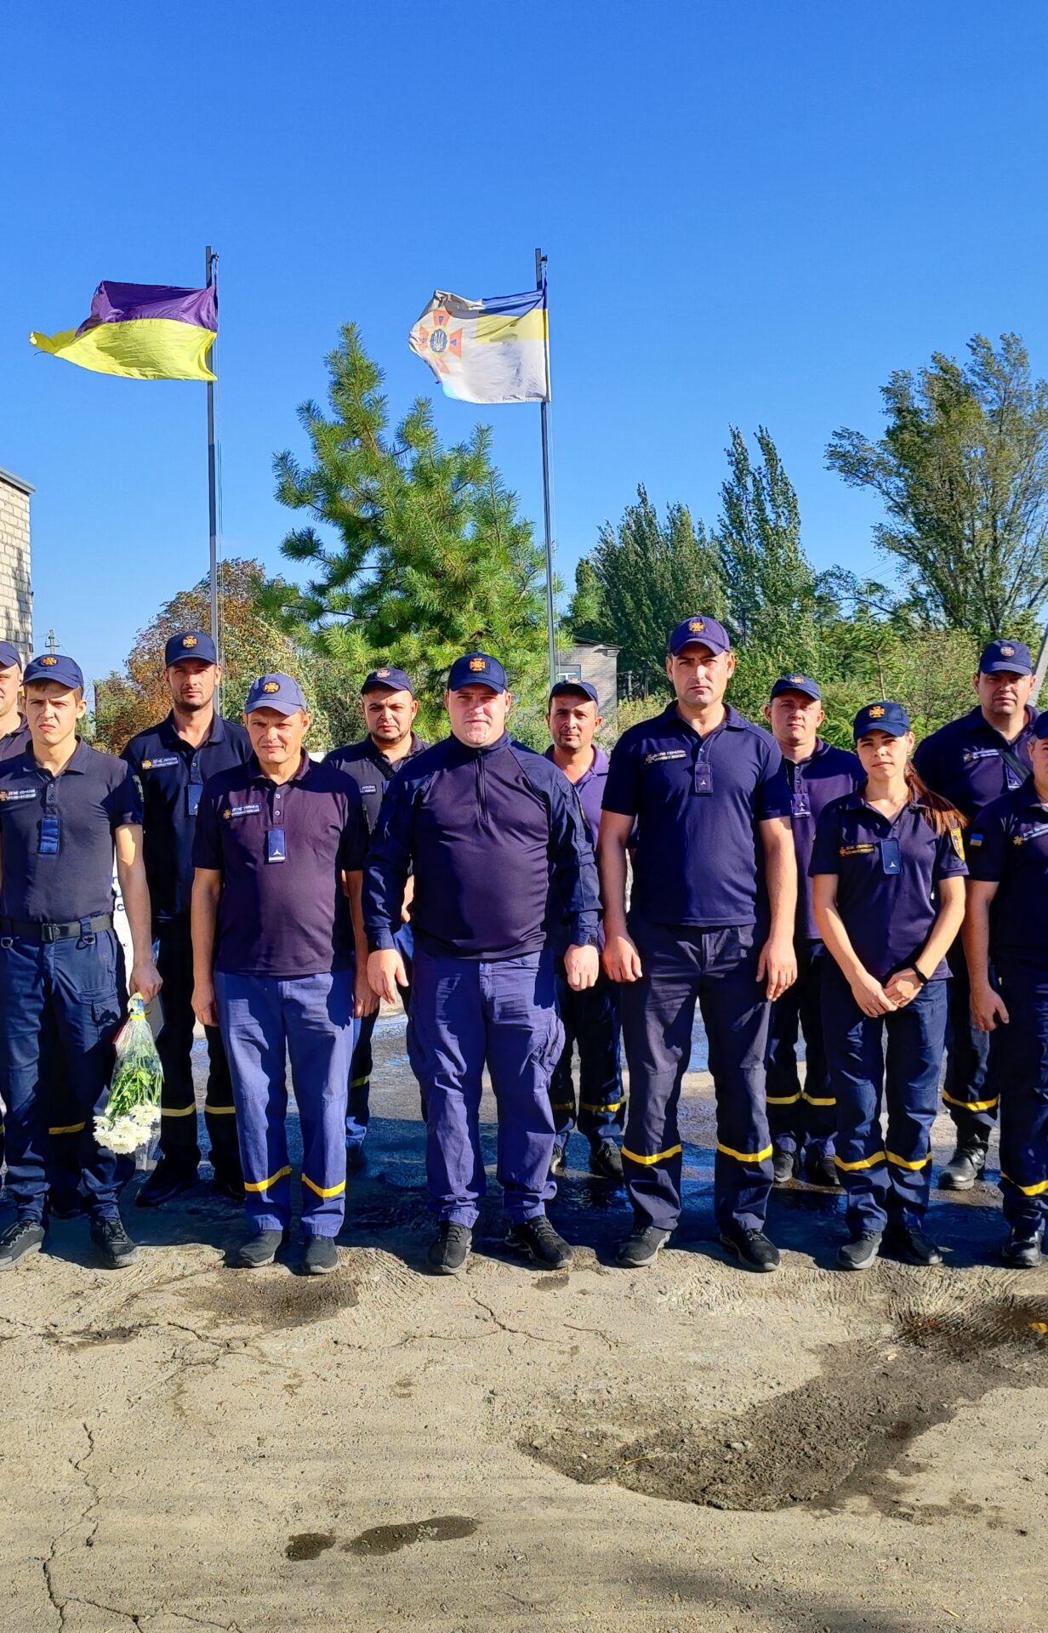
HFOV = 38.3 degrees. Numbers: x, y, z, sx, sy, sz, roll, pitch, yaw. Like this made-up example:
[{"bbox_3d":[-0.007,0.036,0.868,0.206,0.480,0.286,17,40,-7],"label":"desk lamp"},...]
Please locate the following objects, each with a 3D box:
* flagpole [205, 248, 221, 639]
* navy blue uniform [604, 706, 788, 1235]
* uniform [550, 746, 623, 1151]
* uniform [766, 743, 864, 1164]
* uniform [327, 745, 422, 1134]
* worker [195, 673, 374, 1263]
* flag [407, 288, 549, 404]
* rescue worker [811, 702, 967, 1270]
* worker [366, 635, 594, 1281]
[{"bbox_3d":[-2.609,-1.910,12.721,0.090,5.726,0.080,0,3,0],"label":"flagpole"},{"bbox_3d":[0.519,0.470,4.542,0.560,1.607,0.320,0,3,0],"label":"navy blue uniform"},{"bbox_3d":[0.175,0.478,5.449,0.520,1.463,0.300,0,3,0],"label":"uniform"},{"bbox_3d":[0.997,0.490,5.344,0.530,1.502,0.310,0,3,6],"label":"uniform"},{"bbox_3d":[-0.510,0.453,5.553,0.510,1.530,0.320,0,3,0],"label":"uniform"},{"bbox_3d":[-0.740,0.458,4.575,0.530,1.781,0.360,0,3,-3],"label":"worker"},{"bbox_3d":[-0.372,-3.739,12.000,1.150,0.900,0.300,0,3,0],"label":"flag"},{"bbox_3d":[1.114,0.503,4.611,0.470,1.702,0.360,1,3,16],"label":"rescue worker"},{"bbox_3d":[-0.126,0.434,4.566,0.680,1.842,0.400,0,3,0],"label":"worker"}]

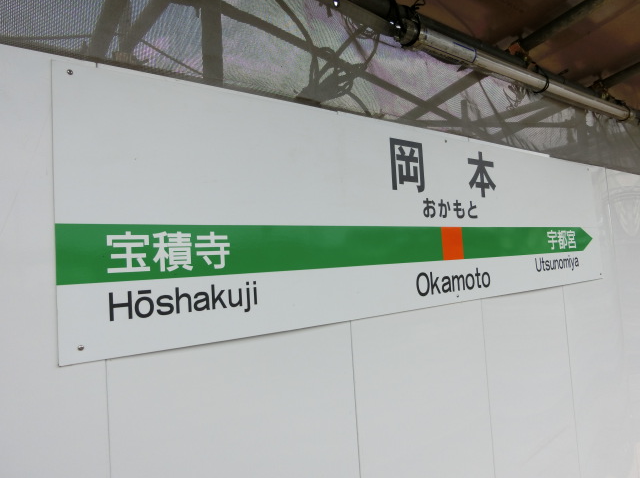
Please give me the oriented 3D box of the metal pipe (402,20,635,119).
[{"bbox_3d":[0.864,-0.564,1.728,1.633,0.057,0.057,-1,-5,-38],"label":"metal pipe"}]

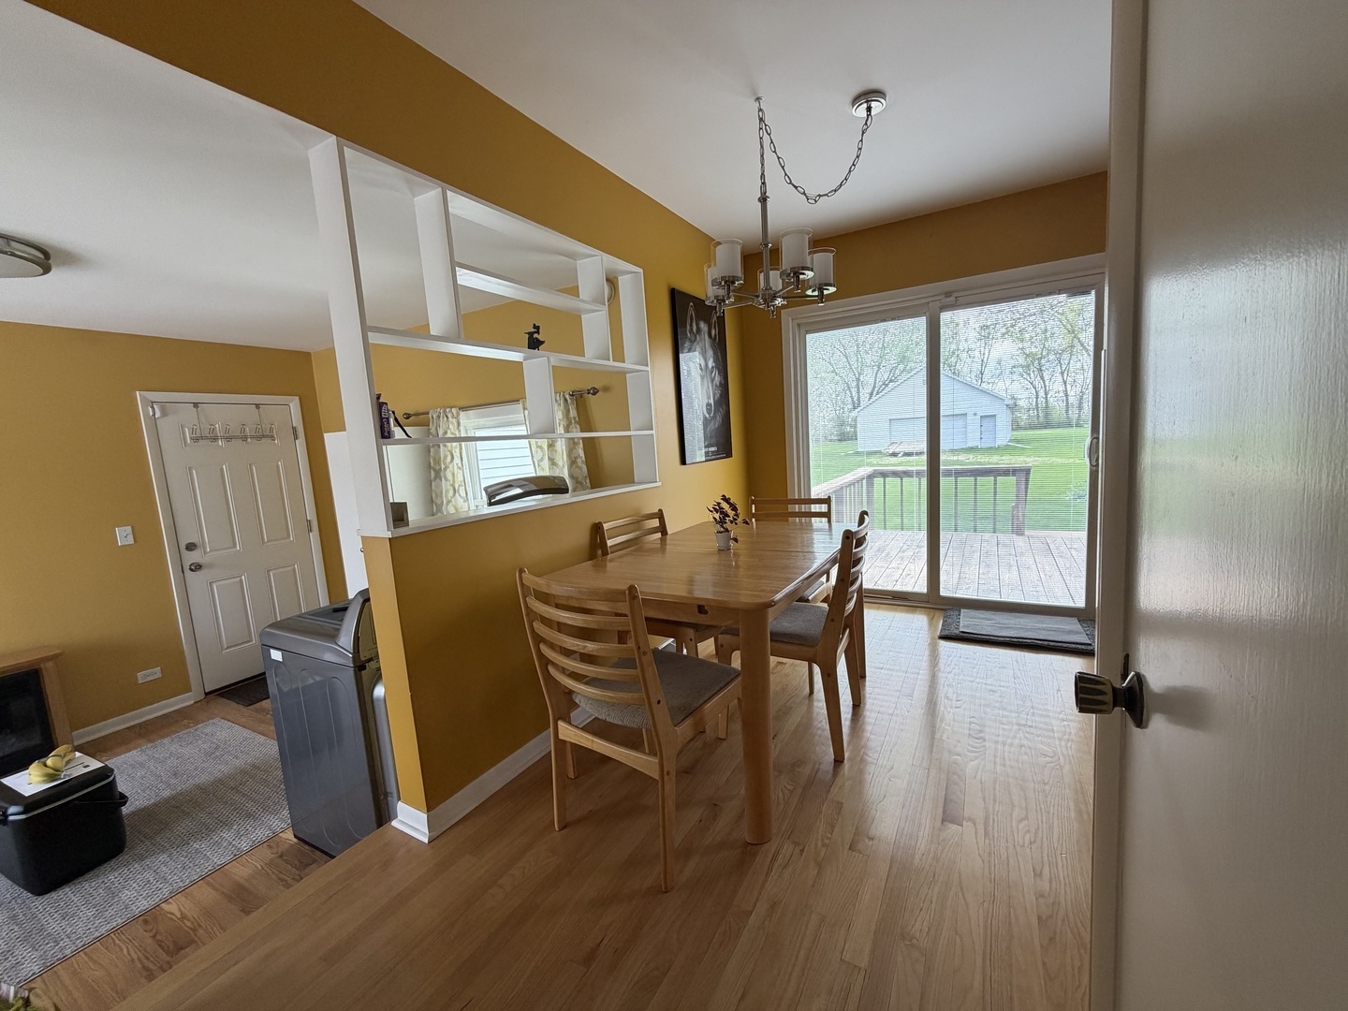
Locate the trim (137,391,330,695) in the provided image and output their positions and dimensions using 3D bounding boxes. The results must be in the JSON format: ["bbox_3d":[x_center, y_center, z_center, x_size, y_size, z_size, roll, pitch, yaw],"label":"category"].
[{"bbox_3d":[-3.122,0.249,4.015,0.060,2.090,0.951,1,8,30],"label":"trim"}]

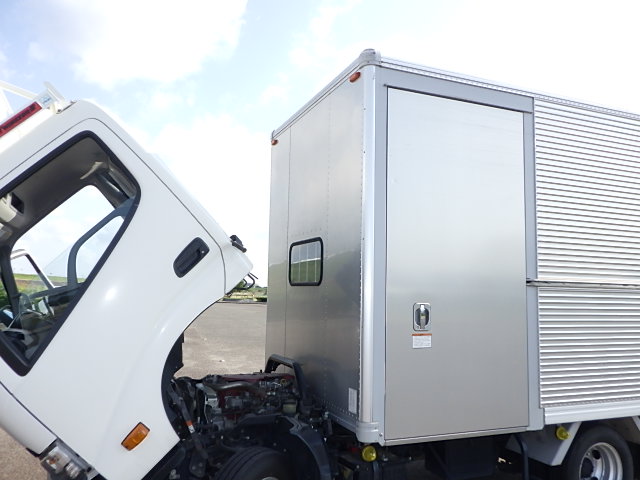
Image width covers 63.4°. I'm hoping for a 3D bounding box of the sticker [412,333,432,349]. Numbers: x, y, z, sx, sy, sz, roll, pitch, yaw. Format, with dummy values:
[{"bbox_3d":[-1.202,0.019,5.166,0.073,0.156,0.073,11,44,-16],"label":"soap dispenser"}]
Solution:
[{"bbox_3d":[0.610,0.603,3.079,0.136,0.084,0.004,4,-6,-22],"label":"sticker"}]

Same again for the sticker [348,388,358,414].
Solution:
[{"bbox_3d":[0.196,0.943,3.031,0.004,0.135,0.107,4,-6,-22],"label":"sticker"}]

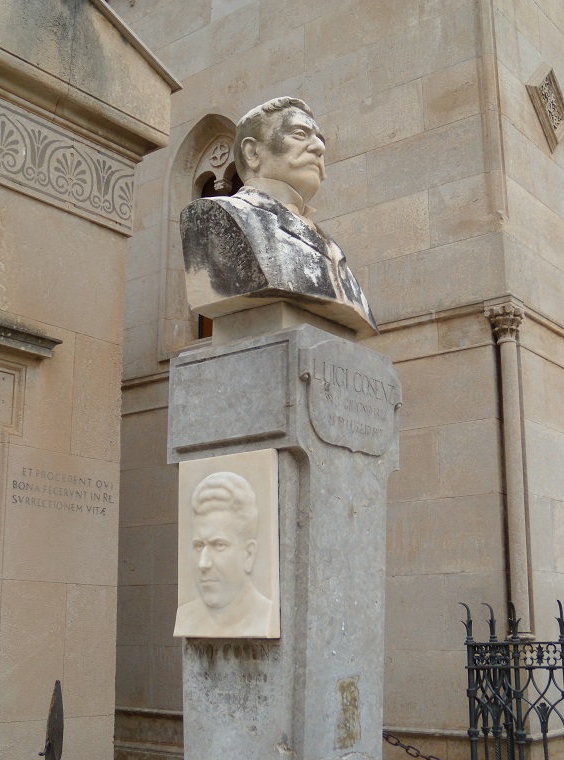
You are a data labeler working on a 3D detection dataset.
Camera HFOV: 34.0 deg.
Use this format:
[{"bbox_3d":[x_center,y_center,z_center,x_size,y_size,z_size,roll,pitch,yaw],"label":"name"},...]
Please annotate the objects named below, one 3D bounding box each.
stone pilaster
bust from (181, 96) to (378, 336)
[{"bbox_3d":[1.325,0.473,5.282,0.175,1.980,0.175,-11,-18,37],"label":"stone pilaster"},{"bbox_3d":[0.030,-0.417,2.177,0.355,0.610,0.465,-11,-18,37],"label":"bust"}]

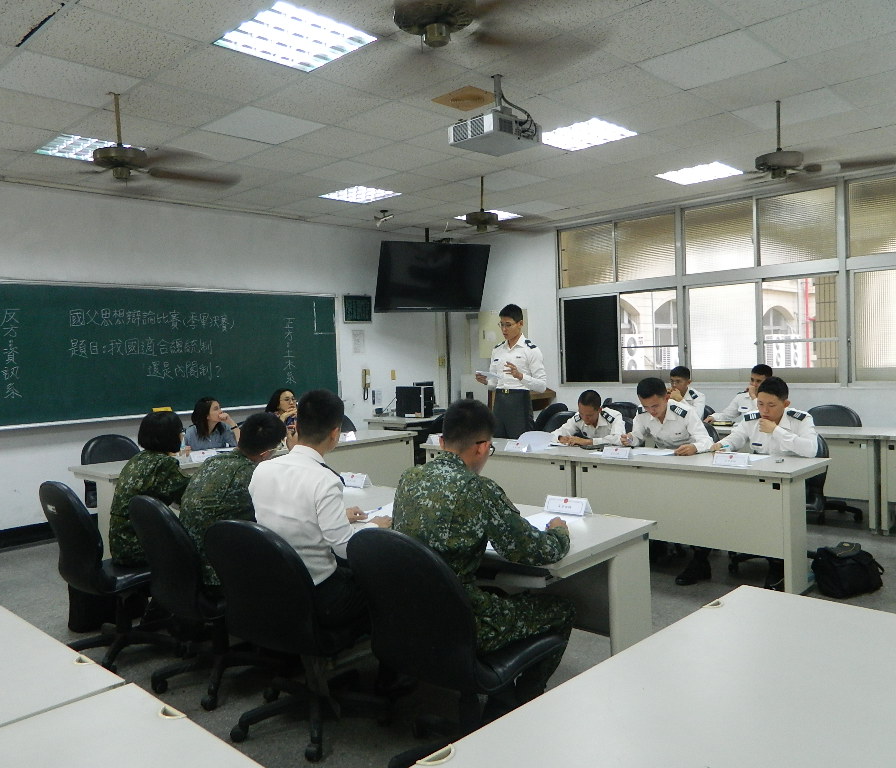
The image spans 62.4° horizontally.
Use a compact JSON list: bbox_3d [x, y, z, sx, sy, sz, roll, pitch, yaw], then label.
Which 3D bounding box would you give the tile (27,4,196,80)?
[{"bbox_3d":[-1.602,-1.610,3.511,0.600,0.020,0.600,1,3,44],"label":"tile"}]

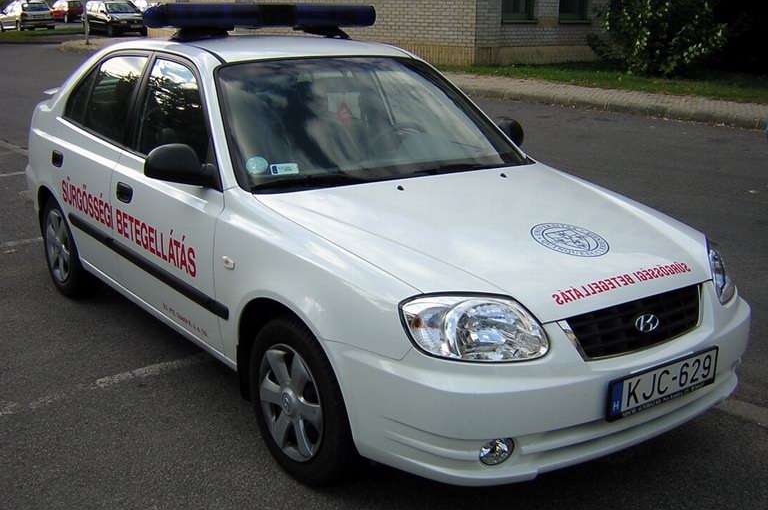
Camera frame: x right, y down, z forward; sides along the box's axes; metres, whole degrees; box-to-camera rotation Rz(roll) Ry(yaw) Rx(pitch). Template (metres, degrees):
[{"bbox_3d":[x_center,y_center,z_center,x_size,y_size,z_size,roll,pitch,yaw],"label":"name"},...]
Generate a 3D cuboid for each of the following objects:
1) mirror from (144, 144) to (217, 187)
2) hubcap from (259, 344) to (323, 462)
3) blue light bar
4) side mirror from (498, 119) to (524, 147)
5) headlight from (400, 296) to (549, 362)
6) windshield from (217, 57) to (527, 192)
[{"bbox_3d":[-0.729,-0.321,2.861,0.230,0.155,0.150,-9,18,-36],"label":"mirror"},{"bbox_3d":[-0.296,0.473,2.556,0.060,0.385,0.385,-9,18,-36],"label":"hubcap"},{"bbox_3d":[-0.596,-1.150,3.852,1.240,0.120,0.270,-9,18,-36],"label":"blue light bar"},{"bbox_3d":[0.609,-0.567,3.861,0.230,0.155,0.150,-9,18,-36],"label":"side mirror"},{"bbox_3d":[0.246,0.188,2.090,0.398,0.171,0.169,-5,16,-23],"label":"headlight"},{"bbox_3d":[-0.071,-0.581,3.335,1.380,0.140,0.740,-9,51,-36],"label":"windshield"}]

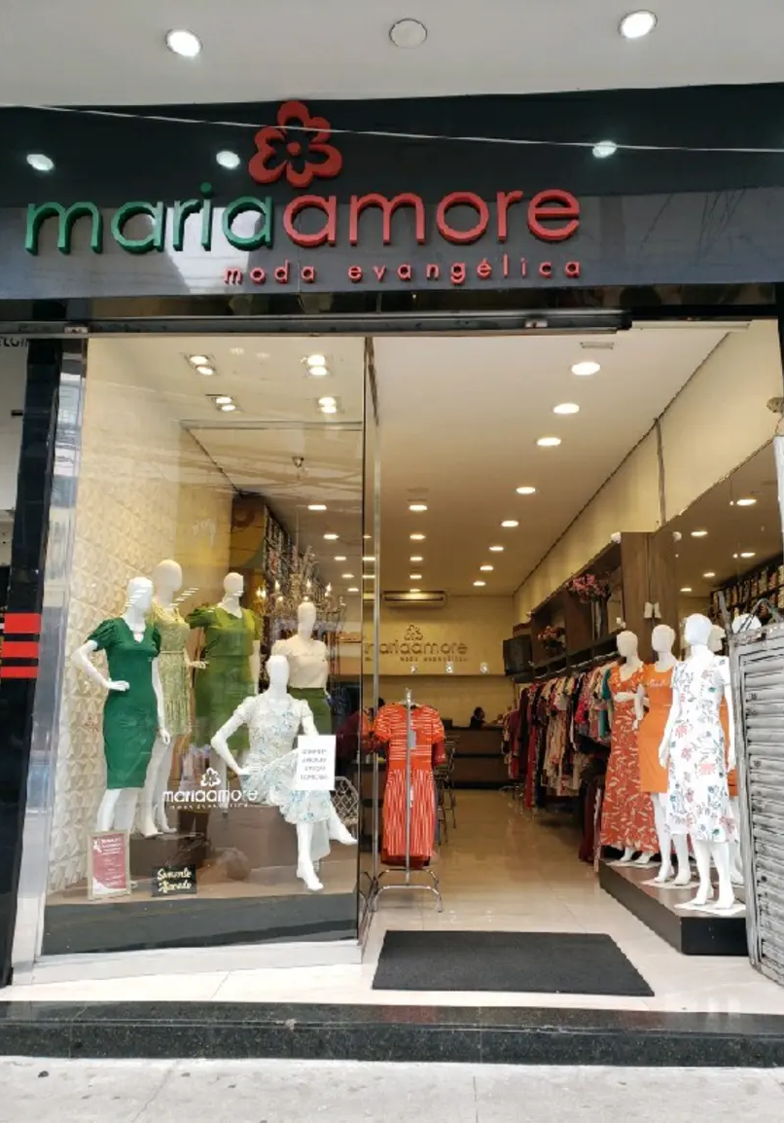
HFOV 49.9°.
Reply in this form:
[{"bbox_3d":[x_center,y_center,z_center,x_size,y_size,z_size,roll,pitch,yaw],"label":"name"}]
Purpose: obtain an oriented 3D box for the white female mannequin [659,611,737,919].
[{"bbox_3d":[1.946,1.225,5.294,0.470,1.790,0.350,-9,-14,42],"label":"white female mannequin"}]

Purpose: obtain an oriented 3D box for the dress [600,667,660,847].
[{"bbox_3d":[1.897,1.556,6.708,0.440,1.480,0.350,-9,-14,42],"label":"dress"}]

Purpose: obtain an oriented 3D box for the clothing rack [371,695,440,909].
[{"bbox_3d":[0.112,1.694,6.152,0.490,1.500,0.660,0,-11,1],"label":"clothing rack"}]

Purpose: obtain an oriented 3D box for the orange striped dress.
[{"bbox_3d":[0.129,1.535,5.958,0.490,1.060,0.160,0,-11,1],"label":"orange striped dress"}]

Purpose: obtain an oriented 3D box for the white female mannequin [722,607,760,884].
[{"bbox_3d":[2.249,1.217,5.421,0.450,1.760,0.340,9,-13,-38],"label":"white female mannequin"}]

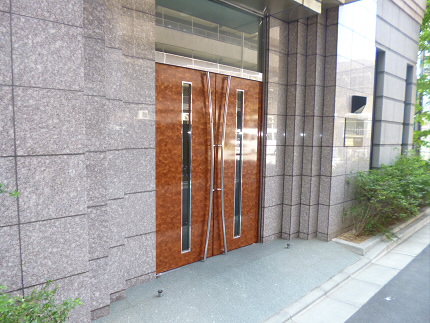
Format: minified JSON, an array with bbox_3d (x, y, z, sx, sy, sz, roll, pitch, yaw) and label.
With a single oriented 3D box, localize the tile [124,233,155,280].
[{"bbox_3d":[-0.783,0.971,3.072,0.380,0.436,0.035,-3,7,-39],"label":"tile"}]

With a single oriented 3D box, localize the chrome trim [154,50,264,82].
[{"bbox_3d":[-0.011,-1.116,3.611,1.659,0.112,0.080,-3,7,-39],"label":"chrome trim"}]

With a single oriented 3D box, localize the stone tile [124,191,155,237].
[{"bbox_3d":[-0.776,0.533,3.031,0.380,0.436,0.035,-3,7,-39],"label":"stone tile"}]

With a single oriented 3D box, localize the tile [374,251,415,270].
[{"bbox_3d":[2.371,1.334,3.943,0.623,0.060,0.286,-3,7,-41],"label":"tile"}]

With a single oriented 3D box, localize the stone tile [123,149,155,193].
[{"bbox_3d":[-0.769,0.095,2.990,0.380,0.436,0.035,-3,7,-39],"label":"stone tile"}]

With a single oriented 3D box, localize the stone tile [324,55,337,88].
[{"bbox_3d":[1.697,-1.307,4.335,0.035,0.438,0.181,-3,6,-39],"label":"stone tile"}]

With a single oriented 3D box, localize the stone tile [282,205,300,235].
[{"bbox_3d":[1.164,0.864,4.550,0.225,0.436,0.156,-3,7,-39],"label":"stone tile"}]

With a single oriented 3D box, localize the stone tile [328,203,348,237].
[{"bbox_3d":[1.853,0.870,4.592,0.437,0.436,0.035,-3,7,-39],"label":"stone tile"}]

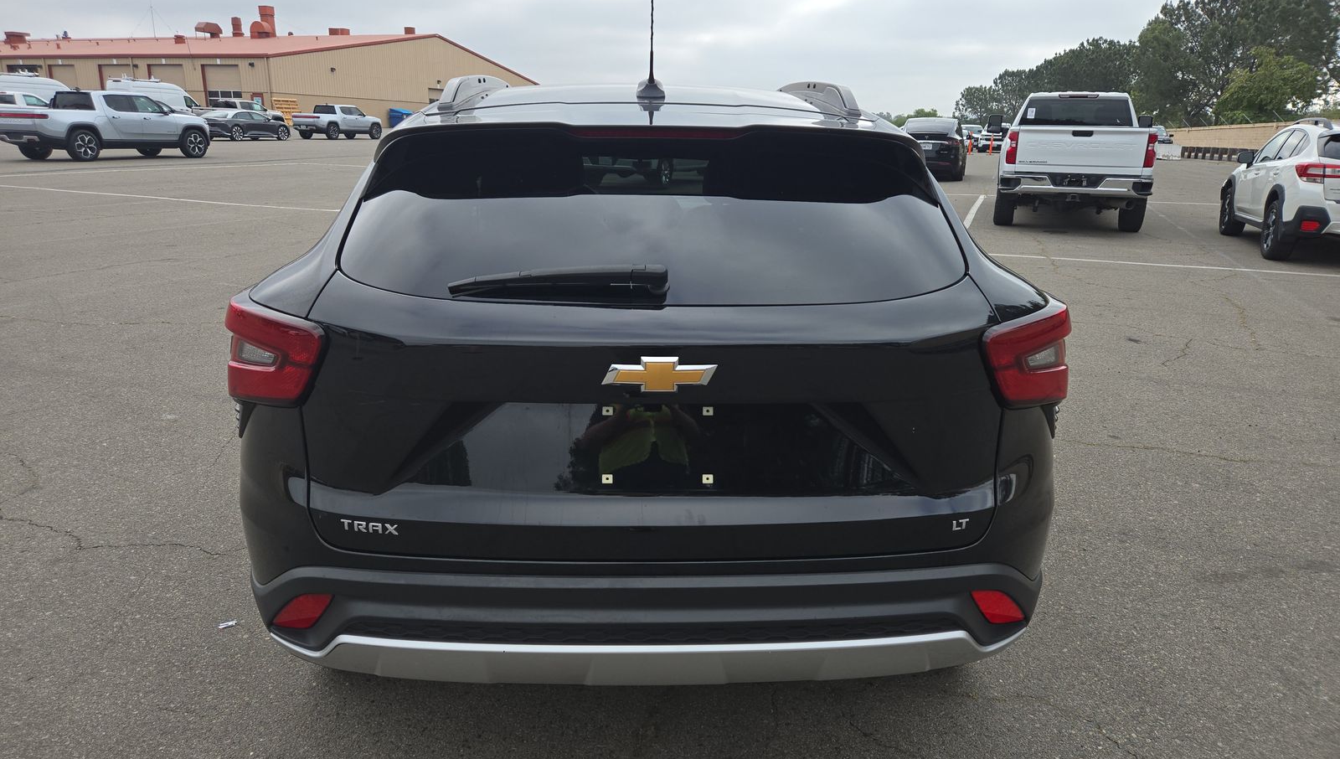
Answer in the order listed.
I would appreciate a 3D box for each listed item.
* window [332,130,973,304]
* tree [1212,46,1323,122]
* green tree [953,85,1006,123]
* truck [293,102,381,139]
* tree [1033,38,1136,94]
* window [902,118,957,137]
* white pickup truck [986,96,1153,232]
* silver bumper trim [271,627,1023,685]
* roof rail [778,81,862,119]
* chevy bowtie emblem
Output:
[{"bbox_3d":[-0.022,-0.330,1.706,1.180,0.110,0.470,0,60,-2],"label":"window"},{"bbox_3d":[46.563,-21.768,69.295,8.180,7.710,8.180,1,16,0],"label":"tree"},{"bbox_3d":[54.813,-47.599,157.763,9.210,8.430,9.210,1,16,0],"label":"green tree"},{"bbox_3d":[-19.216,-14.770,51.410,2.080,1.920,5.500,8,18,23],"label":"truck"},{"bbox_3d":[49.338,-34.425,105.964,12.140,11.720,12.140,1,16,0],"label":"tree"},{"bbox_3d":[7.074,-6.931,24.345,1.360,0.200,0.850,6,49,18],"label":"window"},{"bbox_3d":[6.620,-3.745,14.788,2.150,2.020,6.300,7,17,20],"label":"white pickup truck"},{"bbox_3d":[-0.028,0.502,1.702,1.500,0.108,0.170,0,16,-2],"label":"silver bumper trim"},{"bbox_3d":[0.428,-0.903,2.879,0.085,0.120,1.650,0,16,-2],"label":"roof rail"},{"bbox_3d":[-0.017,-0.009,1.540,0.198,0.066,0.020,0,16,-2],"label":"chevy bowtie emblem"}]

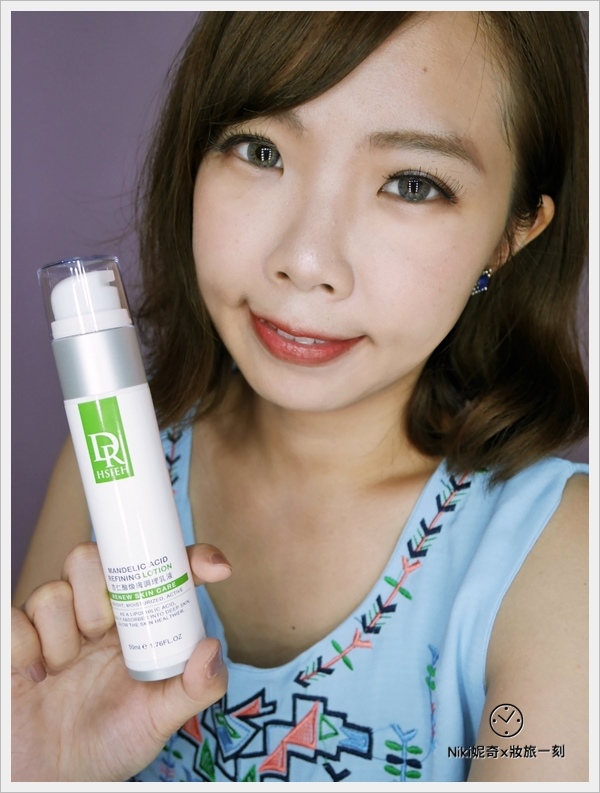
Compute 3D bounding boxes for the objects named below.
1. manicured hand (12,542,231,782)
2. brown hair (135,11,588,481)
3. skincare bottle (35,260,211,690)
[{"bbox_3d":[-0.077,0.117,0.300,0.102,0.115,0.070,1,9,-5],"label":"manicured hand"},{"bbox_3d":[0.047,-0.106,0.393,0.230,0.270,0.205,12,16,8],"label":"brown hair"},{"bbox_3d":[-0.068,0.028,0.287,0.033,0.160,0.033,-12,2,1],"label":"skincare bottle"}]

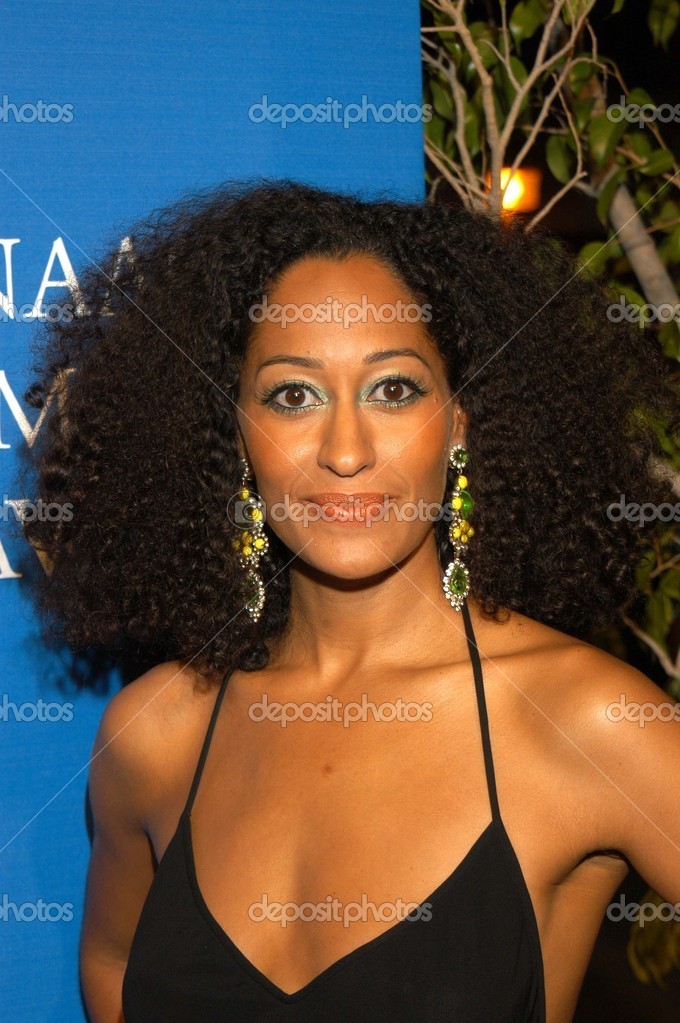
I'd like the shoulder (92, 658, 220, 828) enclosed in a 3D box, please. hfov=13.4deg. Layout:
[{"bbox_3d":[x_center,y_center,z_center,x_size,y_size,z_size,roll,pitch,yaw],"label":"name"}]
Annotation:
[{"bbox_3d":[-0.122,0.154,1.920,0.095,0.115,0.110,0,0,15],"label":"shoulder"}]

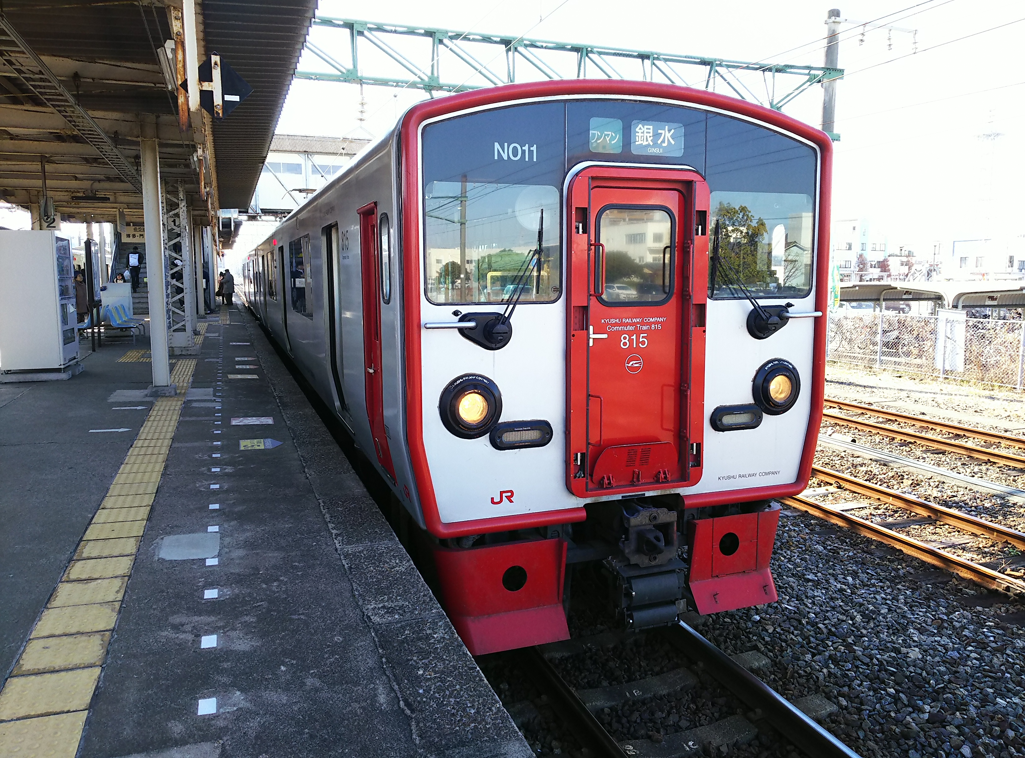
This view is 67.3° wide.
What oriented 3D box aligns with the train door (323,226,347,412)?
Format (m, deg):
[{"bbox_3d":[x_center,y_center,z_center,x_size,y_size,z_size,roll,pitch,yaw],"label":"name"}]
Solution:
[{"bbox_3d":[-1.611,-0.503,7.098,0.130,1.800,1.200,-3,8,-20],"label":"train door"}]

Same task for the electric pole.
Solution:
[{"bbox_3d":[7.458,-4.195,18.274,0.320,8.800,0.320,-3,8,-20],"label":"electric pole"}]

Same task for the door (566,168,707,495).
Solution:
[{"bbox_3d":[0.762,-0.267,4.769,0.950,1.980,0.160,-3,8,-20],"label":"door"}]

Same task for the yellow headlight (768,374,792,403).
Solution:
[{"bbox_3d":[1.801,0.068,5.127,0.180,0.180,0.090,-3,8,-20],"label":"yellow headlight"}]

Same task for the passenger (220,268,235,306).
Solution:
[{"bbox_3d":[-13.219,-4.264,35.800,0.550,1.670,0.420,-5,9,-30],"label":"passenger"}]

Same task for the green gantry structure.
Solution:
[{"bbox_3d":[1.298,-6.297,15.853,13.400,1.100,0.500,-3,8,-19],"label":"green gantry structure"}]

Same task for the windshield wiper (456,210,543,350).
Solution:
[{"bbox_3d":[-0.068,-0.554,4.313,0.520,0.780,0.150,-3,8,-20],"label":"windshield wiper"}]

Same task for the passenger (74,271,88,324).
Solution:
[{"bbox_3d":[-10.185,-1.761,18.200,0.480,1.560,0.360,-3,8,-21],"label":"passenger"}]

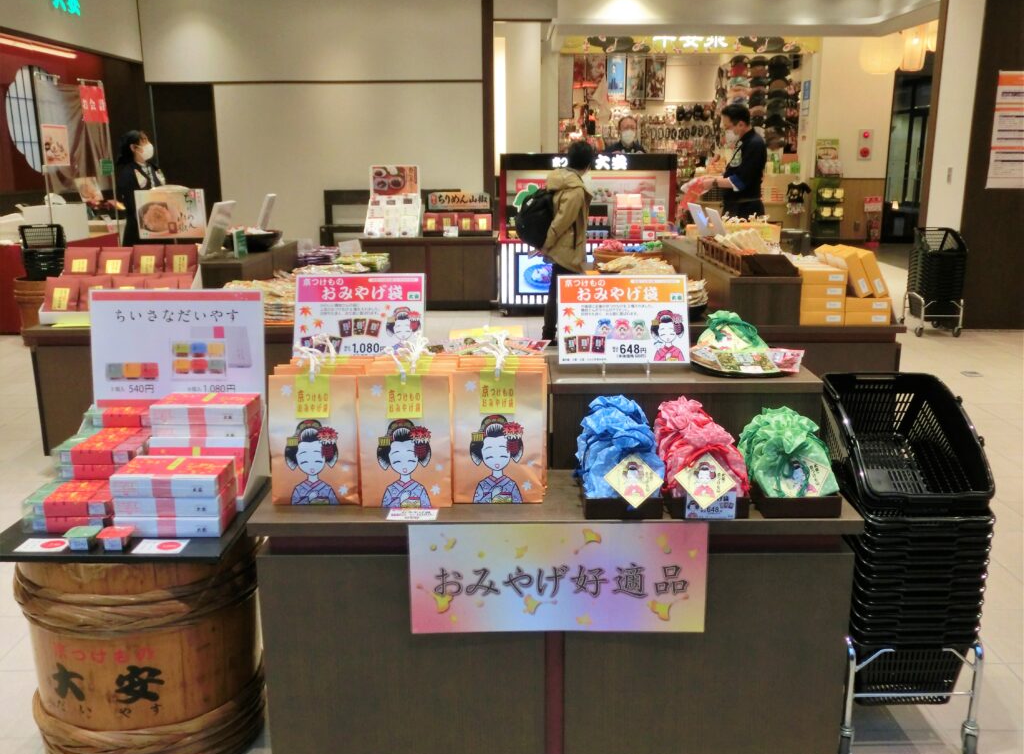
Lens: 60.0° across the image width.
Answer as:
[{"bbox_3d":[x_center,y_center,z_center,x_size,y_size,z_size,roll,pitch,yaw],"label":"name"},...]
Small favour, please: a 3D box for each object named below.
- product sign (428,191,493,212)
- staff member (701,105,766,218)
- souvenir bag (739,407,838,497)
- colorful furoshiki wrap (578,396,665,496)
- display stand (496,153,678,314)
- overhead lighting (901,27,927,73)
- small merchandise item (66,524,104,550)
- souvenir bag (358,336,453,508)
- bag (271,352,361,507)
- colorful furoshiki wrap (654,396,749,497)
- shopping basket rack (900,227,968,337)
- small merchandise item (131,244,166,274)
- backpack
[{"bbox_3d":[-0.491,-1.621,8.199,0.581,0.171,0.030,0,14,0],"label":"product sign"},{"bbox_3d":[1.361,-0.821,5.563,0.420,1.687,0.470,-3,14,-12],"label":"staff member"},{"bbox_3d":[0.532,0.156,1.743,0.150,0.155,0.185,0,14,0],"label":"souvenir bag"},{"bbox_3d":[0.206,0.148,1.757,0.147,0.168,0.225,0,14,0],"label":"colorful furoshiki wrap"},{"bbox_3d":[0.782,-1.511,9.360,1.780,1.630,0.720,0,13,0],"label":"display stand"},{"bbox_3d":[5.379,-4.392,11.874,0.360,0.600,0.360,0,13,0],"label":"overhead lighting"},{"bbox_3d":[-0.753,0.283,1.555,0.047,0.026,0.046,0,14,0],"label":"small merchandise item"},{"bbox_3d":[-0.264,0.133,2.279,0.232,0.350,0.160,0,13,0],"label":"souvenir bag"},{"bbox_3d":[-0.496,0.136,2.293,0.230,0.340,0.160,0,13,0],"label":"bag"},{"bbox_3d":[0.371,0.147,1.756,0.145,0.168,0.225,0,14,0],"label":"colorful furoshiki wrap"},{"bbox_3d":[3.397,-0.763,7.118,0.320,0.822,0.450,2,14,8],"label":"shopping basket rack"},{"bbox_3d":[-2.033,-0.646,4.978,0.165,0.200,0.050,0,-17,0],"label":"small merchandise item"},{"bbox_3d":[0.196,-1.282,7.218,0.230,0.480,0.310,-6,15,-24],"label":"backpack"}]

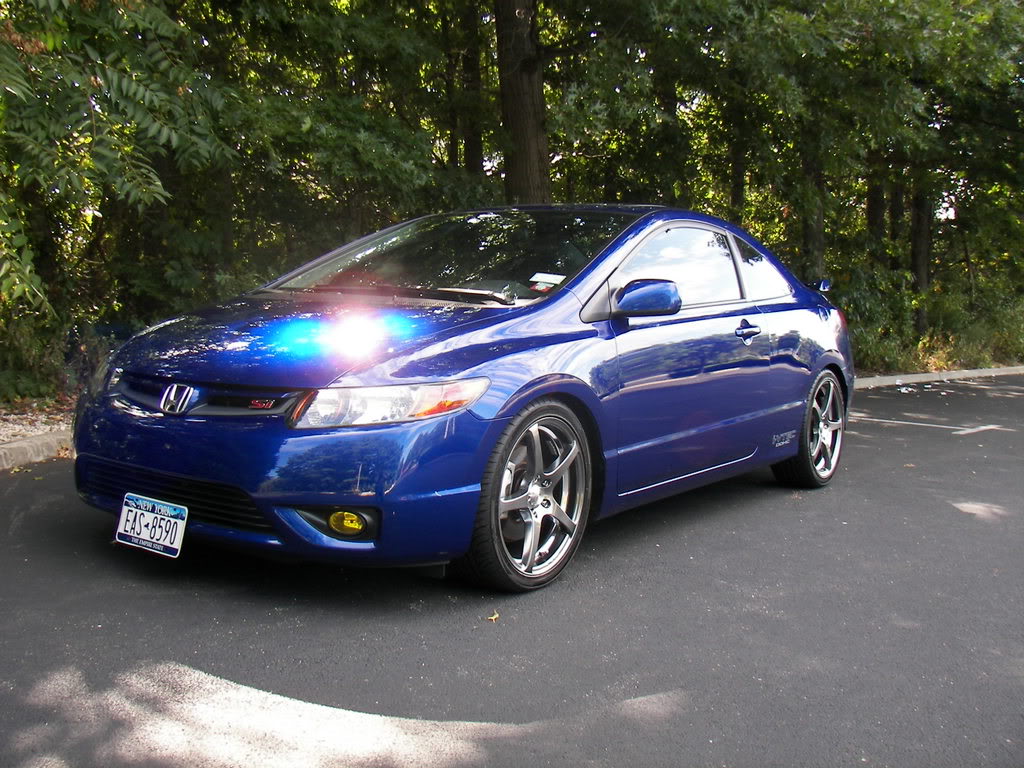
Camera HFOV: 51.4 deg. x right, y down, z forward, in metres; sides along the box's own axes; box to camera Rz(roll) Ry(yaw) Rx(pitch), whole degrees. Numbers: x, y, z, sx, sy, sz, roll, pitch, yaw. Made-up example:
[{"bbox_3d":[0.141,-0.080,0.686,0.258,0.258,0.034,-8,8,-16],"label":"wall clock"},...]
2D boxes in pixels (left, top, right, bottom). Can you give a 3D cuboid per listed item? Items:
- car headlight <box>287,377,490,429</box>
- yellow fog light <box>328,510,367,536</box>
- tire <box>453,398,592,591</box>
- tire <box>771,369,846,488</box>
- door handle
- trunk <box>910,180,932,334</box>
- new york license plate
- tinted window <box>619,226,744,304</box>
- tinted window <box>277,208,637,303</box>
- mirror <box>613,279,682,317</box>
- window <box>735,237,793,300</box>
[{"bbox_3d":[-0.364,0.057,3.131,0.400,0.165,0.490,5,6,34],"label":"car headlight"},{"bbox_3d":[-0.463,0.396,3.049,0.115,0.078,0.050,5,6,34],"label":"yellow fog light"},{"bbox_3d":[0.022,0.347,3.514,0.220,0.635,0.635,5,6,34],"label":"tire"},{"bbox_3d":[1.566,0.223,5.665,0.220,0.635,0.635,5,6,34],"label":"tire"},{"bbox_3d":[1.034,-0.228,4.710,0.050,0.105,0.230,5,6,34],"label":"door handle"},{"bbox_3d":[6.729,-2.112,17.500,0.330,2.800,0.330,-1,5,0],"label":"trunk"},{"bbox_3d":[-1.094,0.428,3.232,0.305,0.155,0.012,5,-6,34],"label":"new york license plate"},{"bbox_3d":[0.702,-0.493,4.455,0.070,0.390,1.300,-27,-12,33],"label":"tinted window"},{"bbox_3d":[-0.187,-0.586,4.377,1.360,0.120,0.980,5,28,34],"label":"tinted window"},{"bbox_3d":[0.481,-0.305,3.767,0.240,0.140,0.150,5,6,34],"label":"mirror"},{"bbox_3d":[1.216,-0.559,5.215,0.070,0.350,0.700,-26,-12,29],"label":"window"}]

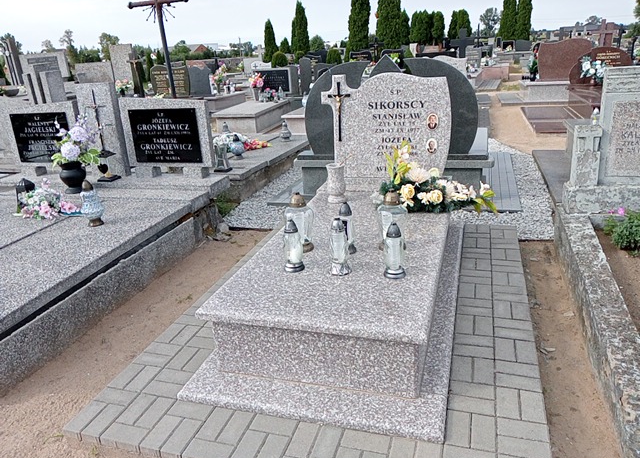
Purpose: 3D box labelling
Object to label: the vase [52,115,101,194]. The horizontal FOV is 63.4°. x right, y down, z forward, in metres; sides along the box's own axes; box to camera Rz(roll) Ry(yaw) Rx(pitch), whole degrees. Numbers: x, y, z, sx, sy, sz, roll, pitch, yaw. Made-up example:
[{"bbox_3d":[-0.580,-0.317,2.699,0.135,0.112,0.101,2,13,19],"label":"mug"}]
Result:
[{"bbox_3d":[-2.188,-0.664,4.680,0.430,0.640,0.400,2,21,17],"label":"vase"}]

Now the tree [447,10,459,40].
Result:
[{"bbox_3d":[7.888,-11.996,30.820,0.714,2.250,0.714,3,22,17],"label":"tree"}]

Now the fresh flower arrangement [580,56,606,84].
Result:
[{"bbox_3d":[4.914,-2.841,9.250,0.450,0.480,0.380,2,21,17],"label":"fresh flower arrangement"}]

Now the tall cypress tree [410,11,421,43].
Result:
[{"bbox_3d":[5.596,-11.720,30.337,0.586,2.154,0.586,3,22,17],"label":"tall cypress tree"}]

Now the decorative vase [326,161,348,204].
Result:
[{"bbox_3d":[0.121,-0.335,3.762,0.145,0.270,0.145,-3,20,1],"label":"decorative vase"}]

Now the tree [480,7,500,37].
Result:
[{"bbox_3d":[28.173,-33.708,85.940,3.120,5.499,3.120,2,21,17],"label":"tree"}]

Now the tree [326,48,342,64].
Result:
[{"bbox_3d":[0.682,-7.427,23.200,0.644,1.168,0.644,2,21,17],"label":"tree"}]

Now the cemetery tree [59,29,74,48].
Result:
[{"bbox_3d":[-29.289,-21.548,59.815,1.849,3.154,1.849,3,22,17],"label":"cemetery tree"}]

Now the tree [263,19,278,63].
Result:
[{"bbox_3d":[-2.691,-9.967,28.497,0.703,2.909,0.703,2,21,17],"label":"tree"}]

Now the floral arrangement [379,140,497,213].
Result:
[{"bbox_3d":[0.803,-0.383,3.578,0.800,0.460,0.360,3,22,17],"label":"floral arrangement"}]

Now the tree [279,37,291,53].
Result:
[{"bbox_3d":[-2.199,-11.597,34.350,0.690,2.047,0.690,2,21,17],"label":"tree"}]

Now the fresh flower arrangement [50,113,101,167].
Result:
[{"bbox_3d":[-2.182,-0.793,4.640,0.430,0.440,0.400,2,21,17],"label":"fresh flower arrangement"}]

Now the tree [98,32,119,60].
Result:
[{"bbox_3d":[-32.421,-27.702,80.971,2.936,5.681,2.936,2,21,17],"label":"tree"}]

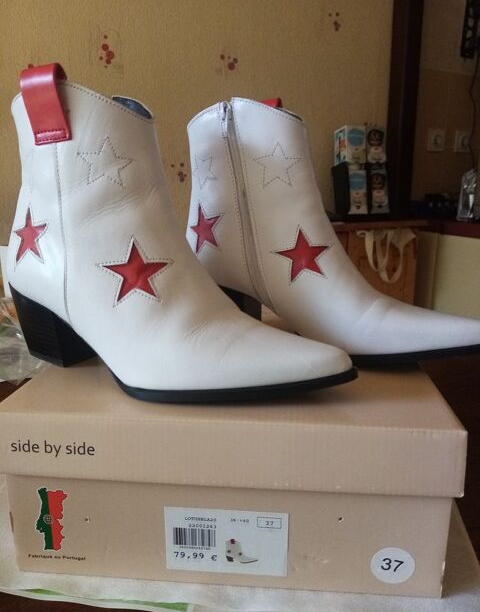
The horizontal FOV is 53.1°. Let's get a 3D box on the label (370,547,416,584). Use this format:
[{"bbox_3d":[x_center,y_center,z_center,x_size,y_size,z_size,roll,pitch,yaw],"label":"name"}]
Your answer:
[{"bbox_3d":[0.104,0.177,0.328,0.030,0.030,0.003,1,15,5],"label":"label"}]

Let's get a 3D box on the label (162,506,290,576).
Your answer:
[{"bbox_3d":[-0.010,0.164,0.334,0.085,0.052,0.003,1,15,5],"label":"label"}]

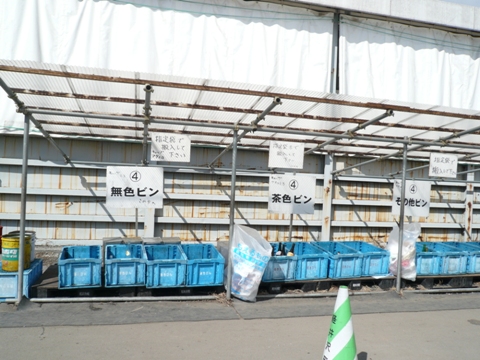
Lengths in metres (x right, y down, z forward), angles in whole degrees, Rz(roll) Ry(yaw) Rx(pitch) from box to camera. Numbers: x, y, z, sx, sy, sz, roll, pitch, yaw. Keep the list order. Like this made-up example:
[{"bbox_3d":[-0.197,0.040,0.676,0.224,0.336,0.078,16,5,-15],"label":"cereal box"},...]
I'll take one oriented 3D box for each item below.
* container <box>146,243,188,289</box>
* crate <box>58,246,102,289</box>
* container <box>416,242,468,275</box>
[{"bbox_3d":[-0.863,0.963,4.393,0.405,0.295,0.605,2,3,-17],"label":"container"},{"bbox_3d":[-1.723,0.923,4.215,0.405,0.295,0.605,2,3,-21],"label":"crate"},{"bbox_3d":[3.112,1.214,6.082,0.440,0.320,0.675,2,1,-13],"label":"container"}]

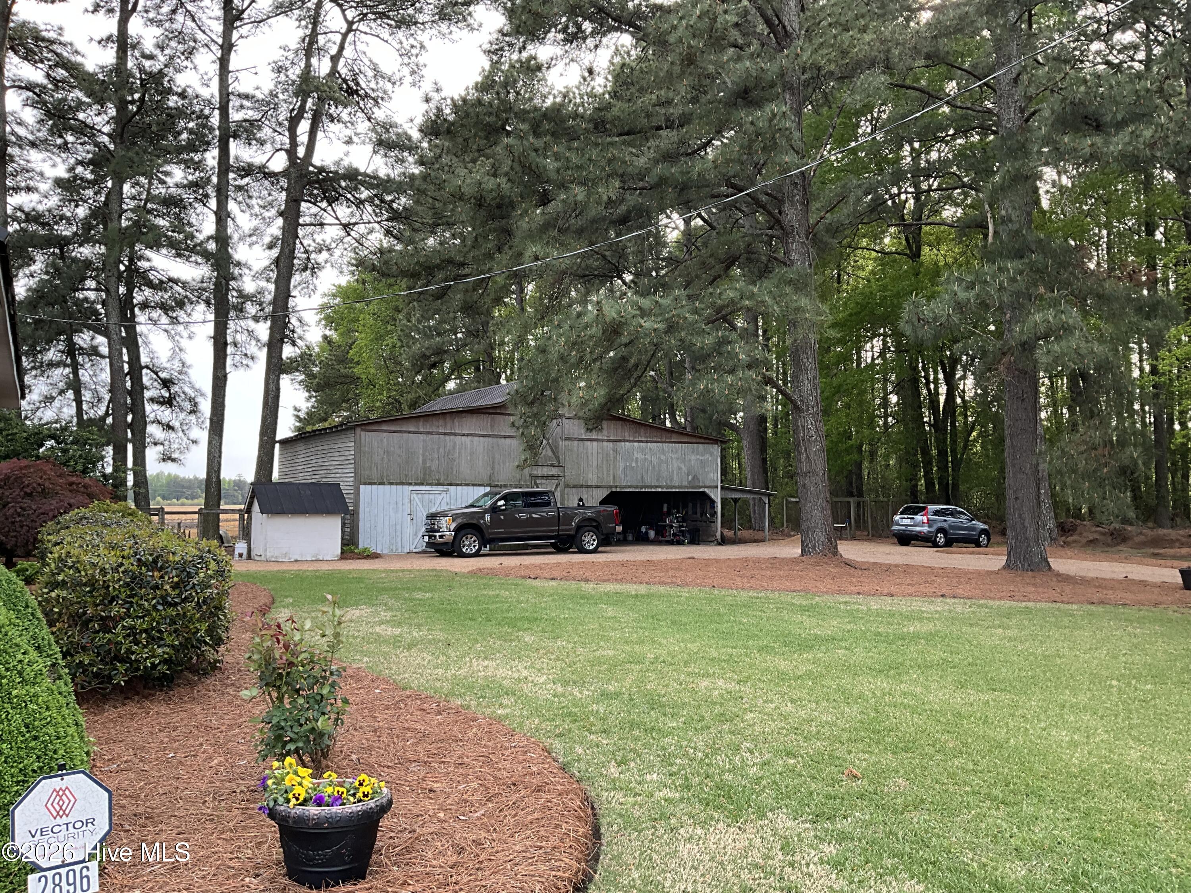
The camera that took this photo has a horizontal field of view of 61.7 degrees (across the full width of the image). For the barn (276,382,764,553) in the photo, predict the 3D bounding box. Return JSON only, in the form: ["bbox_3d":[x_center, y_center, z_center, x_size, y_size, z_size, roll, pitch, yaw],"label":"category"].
[{"bbox_3d":[-3.460,0.690,40.340,16.789,6.400,10.600,2,-4,-33],"label":"barn"}]

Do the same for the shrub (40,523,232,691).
[{"bbox_3d":[-4.319,1.451,9.384,1.800,1.360,1.750,-1,-3,20],"label":"shrub"}]

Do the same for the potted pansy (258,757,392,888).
[{"bbox_3d":[-1.172,1.612,4.337,0.570,0.480,0.560,0,-3,0],"label":"potted pansy"}]

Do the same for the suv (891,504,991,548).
[{"bbox_3d":[13.947,3.187,39.962,4.540,1.680,1.870,2,-4,-33],"label":"suv"}]

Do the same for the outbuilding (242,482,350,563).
[{"bbox_3d":[-8.545,2.155,28.638,2.520,2.170,1.840,2,-4,-33],"label":"outbuilding"}]

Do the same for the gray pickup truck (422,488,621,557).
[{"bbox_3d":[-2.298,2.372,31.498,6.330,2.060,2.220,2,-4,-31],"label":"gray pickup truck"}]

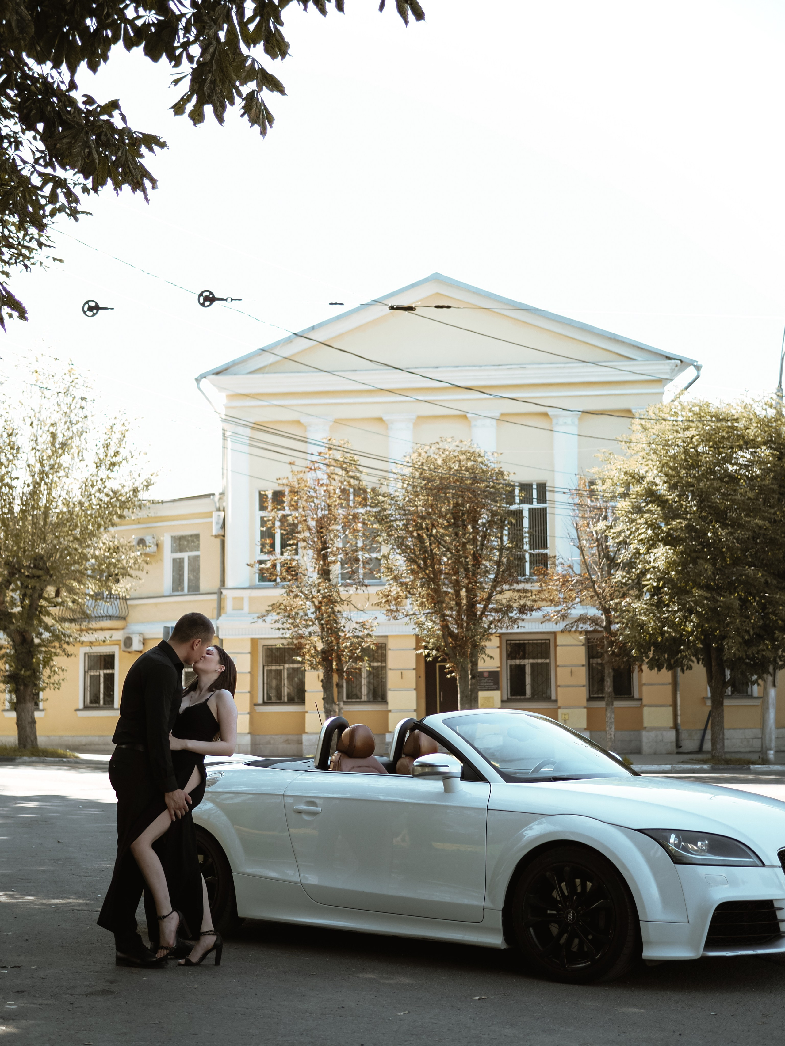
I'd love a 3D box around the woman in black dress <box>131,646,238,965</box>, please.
[{"bbox_3d":[-1.089,1.473,7.939,0.520,1.650,0.470,2,-8,-24],"label":"woman in black dress"}]

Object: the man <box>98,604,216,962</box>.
[{"bbox_3d":[-1.250,1.389,8.011,0.580,1.838,0.540,1,-7,-13],"label":"man"}]

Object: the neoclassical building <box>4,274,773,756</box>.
[{"bbox_3d":[-0.152,-0.073,43.266,21.600,13.175,5.000,-2,-7,6],"label":"neoclassical building"}]

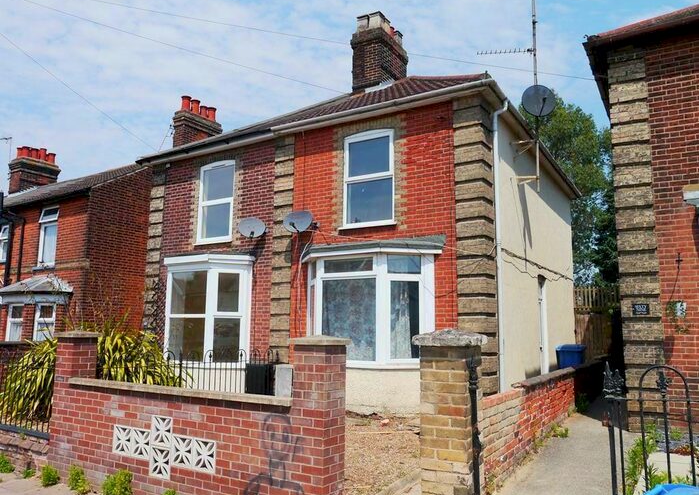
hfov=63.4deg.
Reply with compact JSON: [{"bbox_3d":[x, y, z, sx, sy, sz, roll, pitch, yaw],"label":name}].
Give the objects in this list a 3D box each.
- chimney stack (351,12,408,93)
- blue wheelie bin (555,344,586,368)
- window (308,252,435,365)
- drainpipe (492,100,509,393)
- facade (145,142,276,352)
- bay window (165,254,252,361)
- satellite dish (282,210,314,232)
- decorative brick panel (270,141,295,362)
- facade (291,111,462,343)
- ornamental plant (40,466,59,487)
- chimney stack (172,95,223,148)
[{"bbox_3d":[0.860,-5.059,15.452,0.970,2.270,1.650,-5,-11,30],"label":"chimney stack"},{"bbox_3d":[4.531,2.501,11.496,0.570,1.040,0.700,-3,-9,21],"label":"blue wheelie bin"},{"bbox_3d":[0.145,1.061,9.553,2.520,1.850,0.580,-4,-10,31],"label":"window"},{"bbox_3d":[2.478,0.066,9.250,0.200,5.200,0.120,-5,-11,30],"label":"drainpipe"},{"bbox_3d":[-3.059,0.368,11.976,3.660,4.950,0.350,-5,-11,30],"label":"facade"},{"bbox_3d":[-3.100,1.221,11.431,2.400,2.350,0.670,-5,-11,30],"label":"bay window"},{"bbox_3d":[-0.872,-0.475,10.216,0.530,0.430,0.330,-2,-17,17],"label":"satellite dish"},{"bbox_3d":[-1.317,0.210,10.878,0.490,4.950,0.130,-5,-11,30],"label":"decorative brick panel"},{"bbox_3d":[0.332,0.107,9.968,3.300,4.900,0.350,-5,-11,30],"label":"facade"},{"bbox_3d":[-3.361,2.561,6.341,0.185,0.186,0.163,-4,-10,31],"label":"ornamental plant"},{"bbox_3d":[-4.866,-3.752,18.140,0.540,1.920,1.650,-5,-11,30],"label":"chimney stack"}]

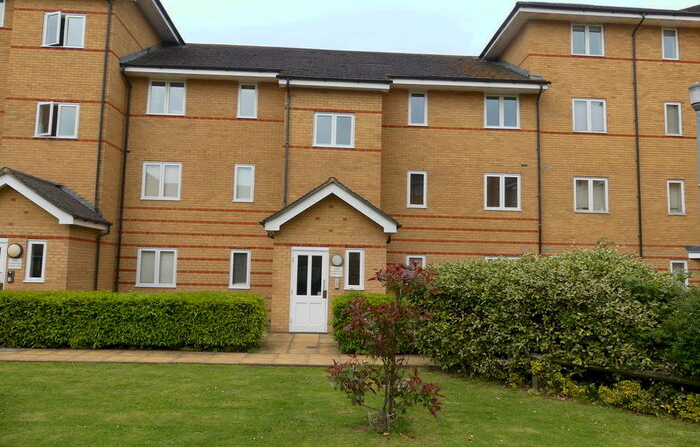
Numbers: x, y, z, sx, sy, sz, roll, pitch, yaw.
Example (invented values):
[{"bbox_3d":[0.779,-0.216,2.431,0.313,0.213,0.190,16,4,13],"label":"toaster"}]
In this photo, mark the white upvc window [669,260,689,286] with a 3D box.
[{"bbox_3d":[10.507,1.779,16.140,0.590,1.130,0.100,2,-6,-3],"label":"white upvc window"}]

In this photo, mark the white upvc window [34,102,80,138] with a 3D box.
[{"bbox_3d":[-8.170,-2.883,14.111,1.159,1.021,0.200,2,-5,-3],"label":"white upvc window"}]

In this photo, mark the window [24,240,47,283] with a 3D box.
[{"bbox_3d":[-7.532,0.908,12.162,0.490,1.020,0.100,2,-6,-3],"label":"window"}]

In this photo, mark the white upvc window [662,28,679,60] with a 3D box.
[{"bbox_3d":[10.770,-6.037,16.988,0.555,1.103,0.100,2,-5,-3],"label":"white upvc window"}]

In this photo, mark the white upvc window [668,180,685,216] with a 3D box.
[{"bbox_3d":[10.571,-0.828,16.393,0.590,1.130,0.100,2,-6,-3],"label":"white upvc window"}]

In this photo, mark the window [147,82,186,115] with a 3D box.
[{"bbox_3d":[-5.649,-3.861,15.633,1.130,1.100,0.100,2,-6,-3],"label":"window"}]

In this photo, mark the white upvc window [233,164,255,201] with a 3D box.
[{"bbox_3d":[-3.249,-1.244,15.541,0.594,1.169,0.100,2,-5,-3],"label":"white upvc window"}]

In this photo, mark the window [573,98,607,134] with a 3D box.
[{"bbox_3d":[7.805,-3.489,16.477,1.140,1.120,0.100,2,-6,-3],"label":"window"}]

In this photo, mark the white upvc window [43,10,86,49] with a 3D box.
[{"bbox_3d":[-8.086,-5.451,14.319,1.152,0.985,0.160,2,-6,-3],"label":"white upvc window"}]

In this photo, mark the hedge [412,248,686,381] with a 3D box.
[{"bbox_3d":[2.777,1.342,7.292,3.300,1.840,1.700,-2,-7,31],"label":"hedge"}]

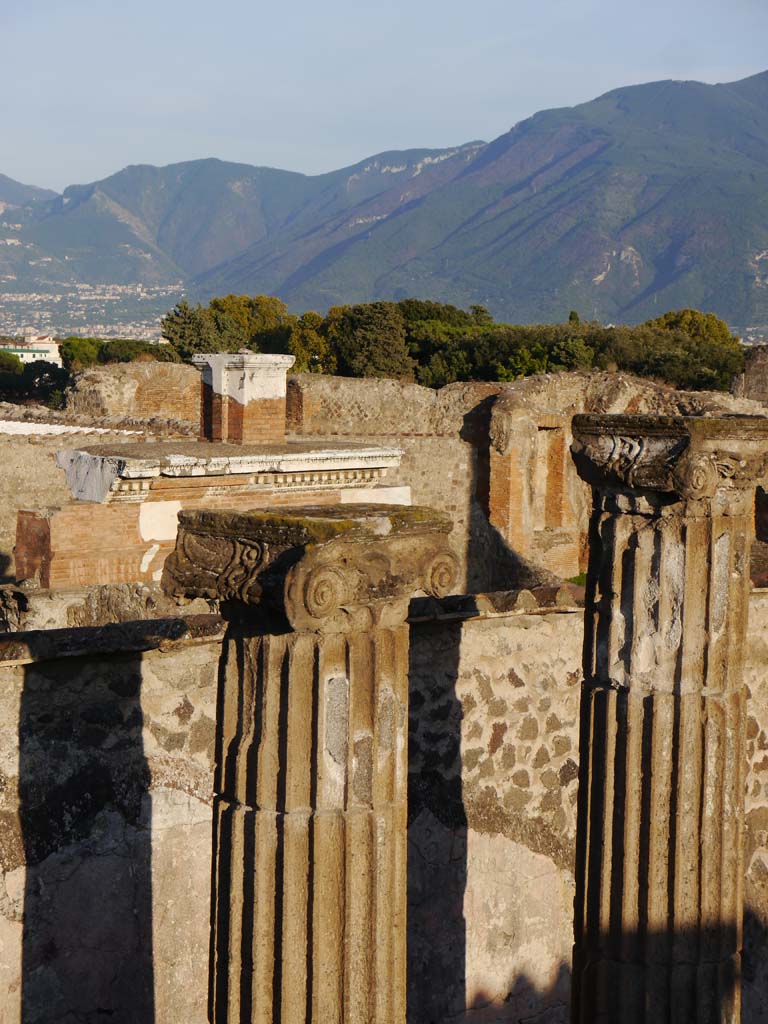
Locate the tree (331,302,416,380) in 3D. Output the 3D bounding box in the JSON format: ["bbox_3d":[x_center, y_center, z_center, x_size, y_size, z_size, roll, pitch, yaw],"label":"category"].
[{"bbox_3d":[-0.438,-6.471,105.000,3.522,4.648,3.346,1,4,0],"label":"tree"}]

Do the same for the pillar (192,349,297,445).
[{"bbox_3d":[-1.339,-1.107,24.000,0.651,0.872,0.749,-3,5,-42],"label":"pillar"}]

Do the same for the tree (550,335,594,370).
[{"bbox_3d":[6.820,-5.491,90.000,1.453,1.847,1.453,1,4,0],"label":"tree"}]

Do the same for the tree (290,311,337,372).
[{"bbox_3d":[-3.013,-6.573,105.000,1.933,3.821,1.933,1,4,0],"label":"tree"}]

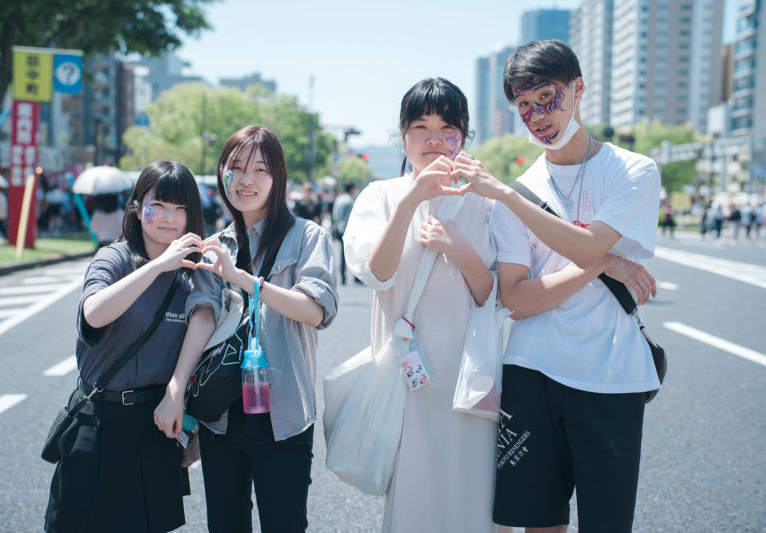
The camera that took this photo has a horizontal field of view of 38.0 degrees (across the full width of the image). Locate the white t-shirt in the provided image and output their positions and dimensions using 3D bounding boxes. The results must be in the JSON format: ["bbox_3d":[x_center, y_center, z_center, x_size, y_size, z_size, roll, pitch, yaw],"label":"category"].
[{"bbox_3d":[0.484,0.003,2.780,0.430,0.620,0.300,0,4,24],"label":"white t-shirt"}]

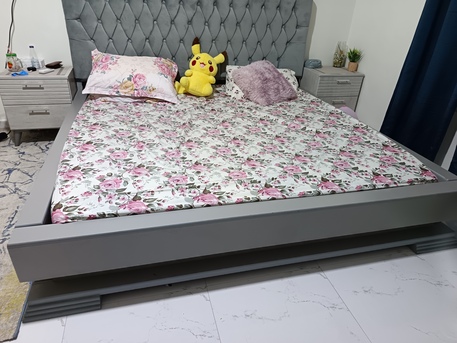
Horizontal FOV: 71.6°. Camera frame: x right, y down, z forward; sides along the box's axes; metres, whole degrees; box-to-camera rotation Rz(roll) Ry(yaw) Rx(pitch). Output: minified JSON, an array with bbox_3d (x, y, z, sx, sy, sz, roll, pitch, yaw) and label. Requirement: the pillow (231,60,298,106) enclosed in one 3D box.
[{"bbox_3d":[0.305,-0.744,2.654,0.416,0.130,0.421,-22,68,-32],"label":"pillow"}]

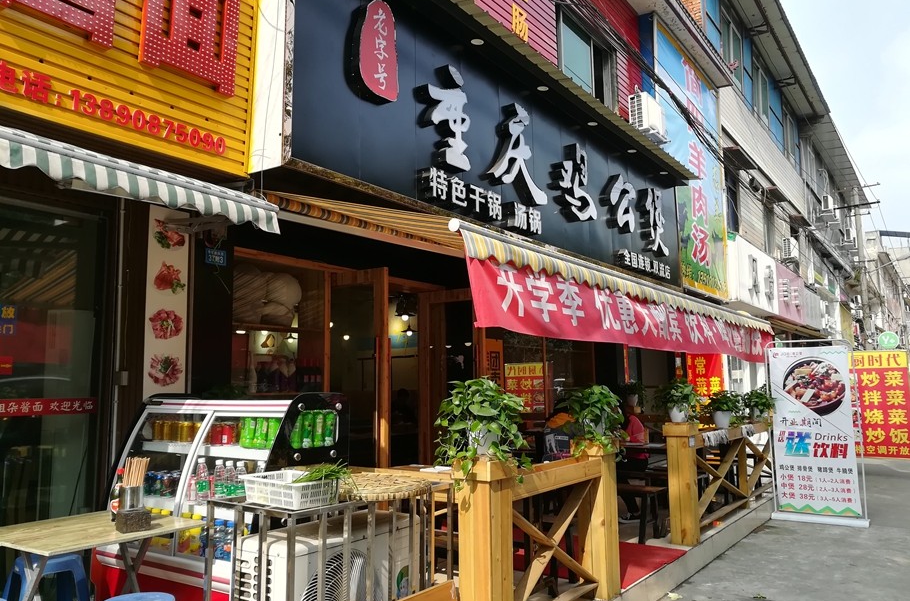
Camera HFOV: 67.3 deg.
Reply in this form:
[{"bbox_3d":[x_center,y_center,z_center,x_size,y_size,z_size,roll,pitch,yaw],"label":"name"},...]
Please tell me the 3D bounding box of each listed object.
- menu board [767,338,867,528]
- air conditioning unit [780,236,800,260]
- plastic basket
[{"bbox_3d":[3.978,1.450,7.608,0.935,1.970,0.200,-5,-8,30],"label":"menu board"},{"bbox_3d":[9.405,-1.401,19.208,0.300,0.560,0.800,-6,-9,36],"label":"air conditioning unit"},{"bbox_3d":[-0.716,0.829,2.993,0.415,0.103,0.250,-7,-9,41],"label":"plastic basket"}]

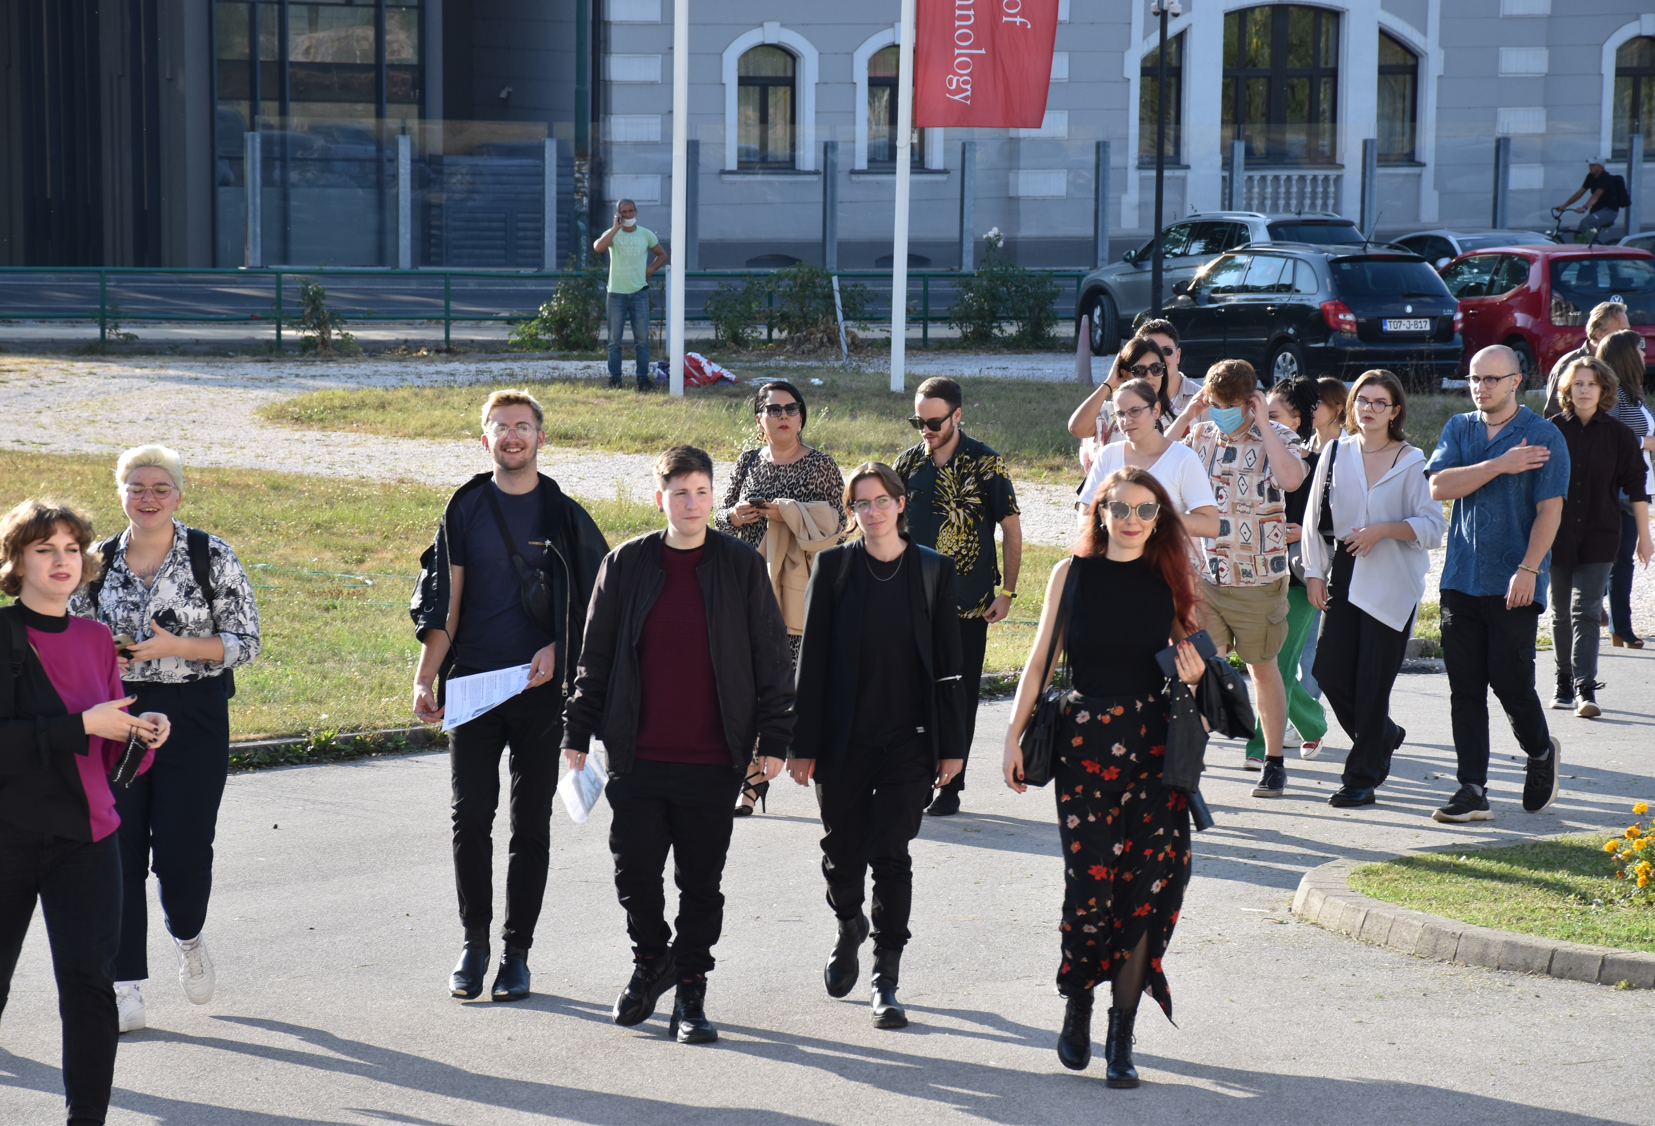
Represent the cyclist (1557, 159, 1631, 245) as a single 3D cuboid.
[{"bbox_3d":[10.825,-4.878,89.500,0.920,1.600,0.600,-1,5,-24],"label":"cyclist"}]

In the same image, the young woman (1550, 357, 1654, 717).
[{"bbox_3d":[3.562,-0.125,29.300,0.510,1.670,0.400,2,4,18],"label":"young woman"}]

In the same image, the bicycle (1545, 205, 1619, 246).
[{"bbox_3d":[10.676,-4.458,89.500,1.750,1.080,0.600,-1,5,-24],"label":"bicycle"}]

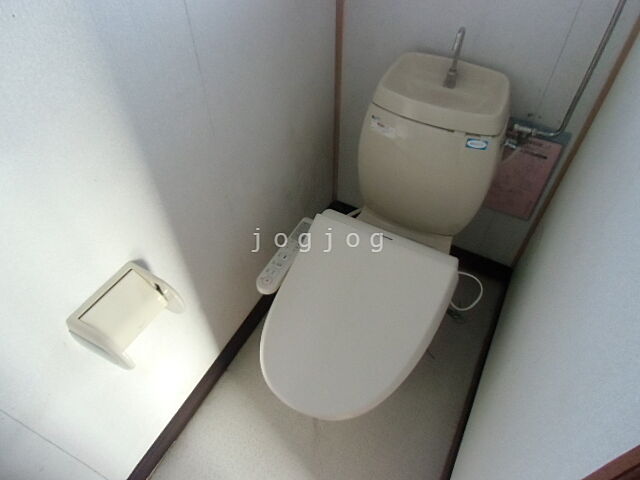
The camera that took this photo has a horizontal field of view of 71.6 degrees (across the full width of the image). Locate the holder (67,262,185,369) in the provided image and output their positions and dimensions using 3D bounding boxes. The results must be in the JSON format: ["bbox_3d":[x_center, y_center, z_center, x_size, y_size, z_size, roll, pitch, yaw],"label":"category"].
[{"bbox_3d":[-0.349,0.138,0.812,0.102,0.092,0.151,22,53,18],"label":"holder"}]

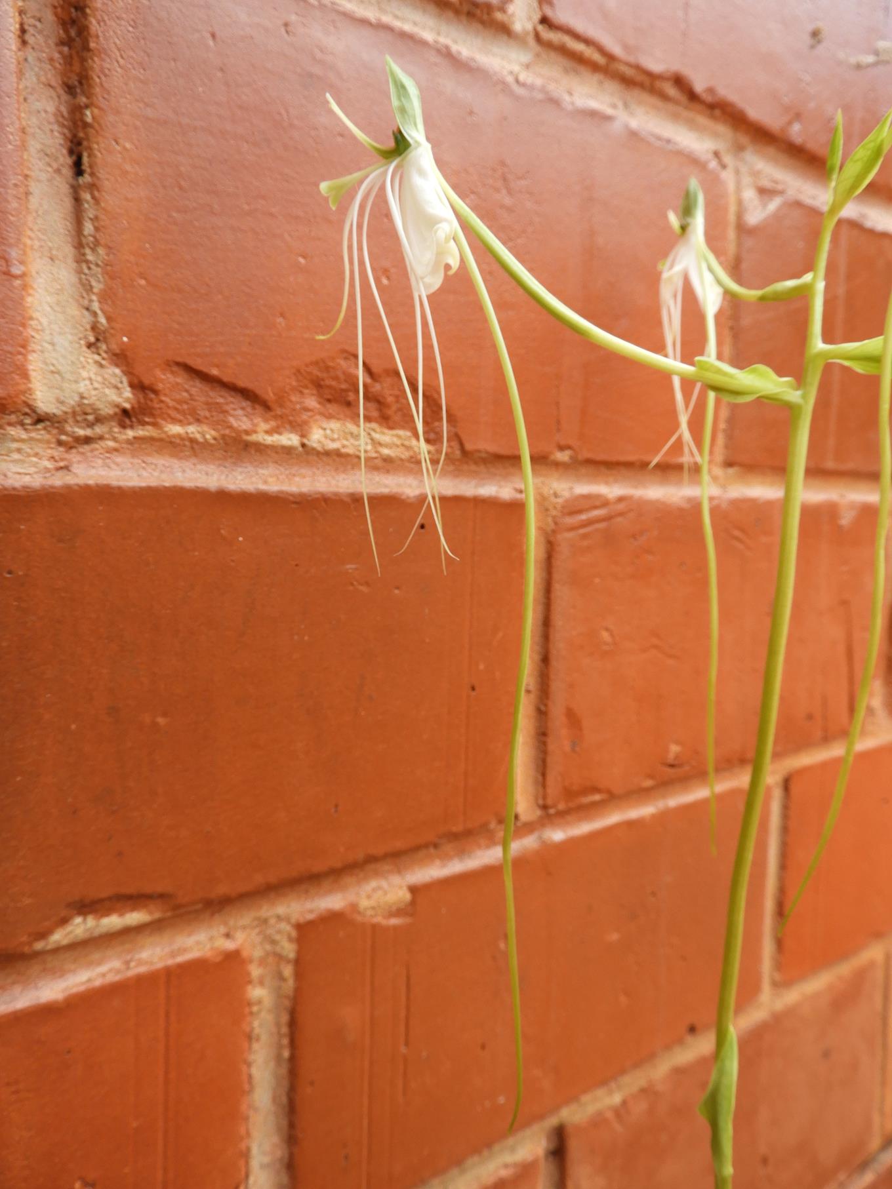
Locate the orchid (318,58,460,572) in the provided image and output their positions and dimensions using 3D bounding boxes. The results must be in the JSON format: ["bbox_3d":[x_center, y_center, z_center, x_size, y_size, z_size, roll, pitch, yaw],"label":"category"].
[{"bbox_3d":[-0.011,-0.052,0.160,0.025,0.091,0.028,-1,9,-16],"label":"orchid"}]

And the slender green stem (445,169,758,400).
[{"bbox_3d":[0.034,-0.064,0.172,0.074,0.036,0.014,-1,9,-16],"label":"slender green stem"}]

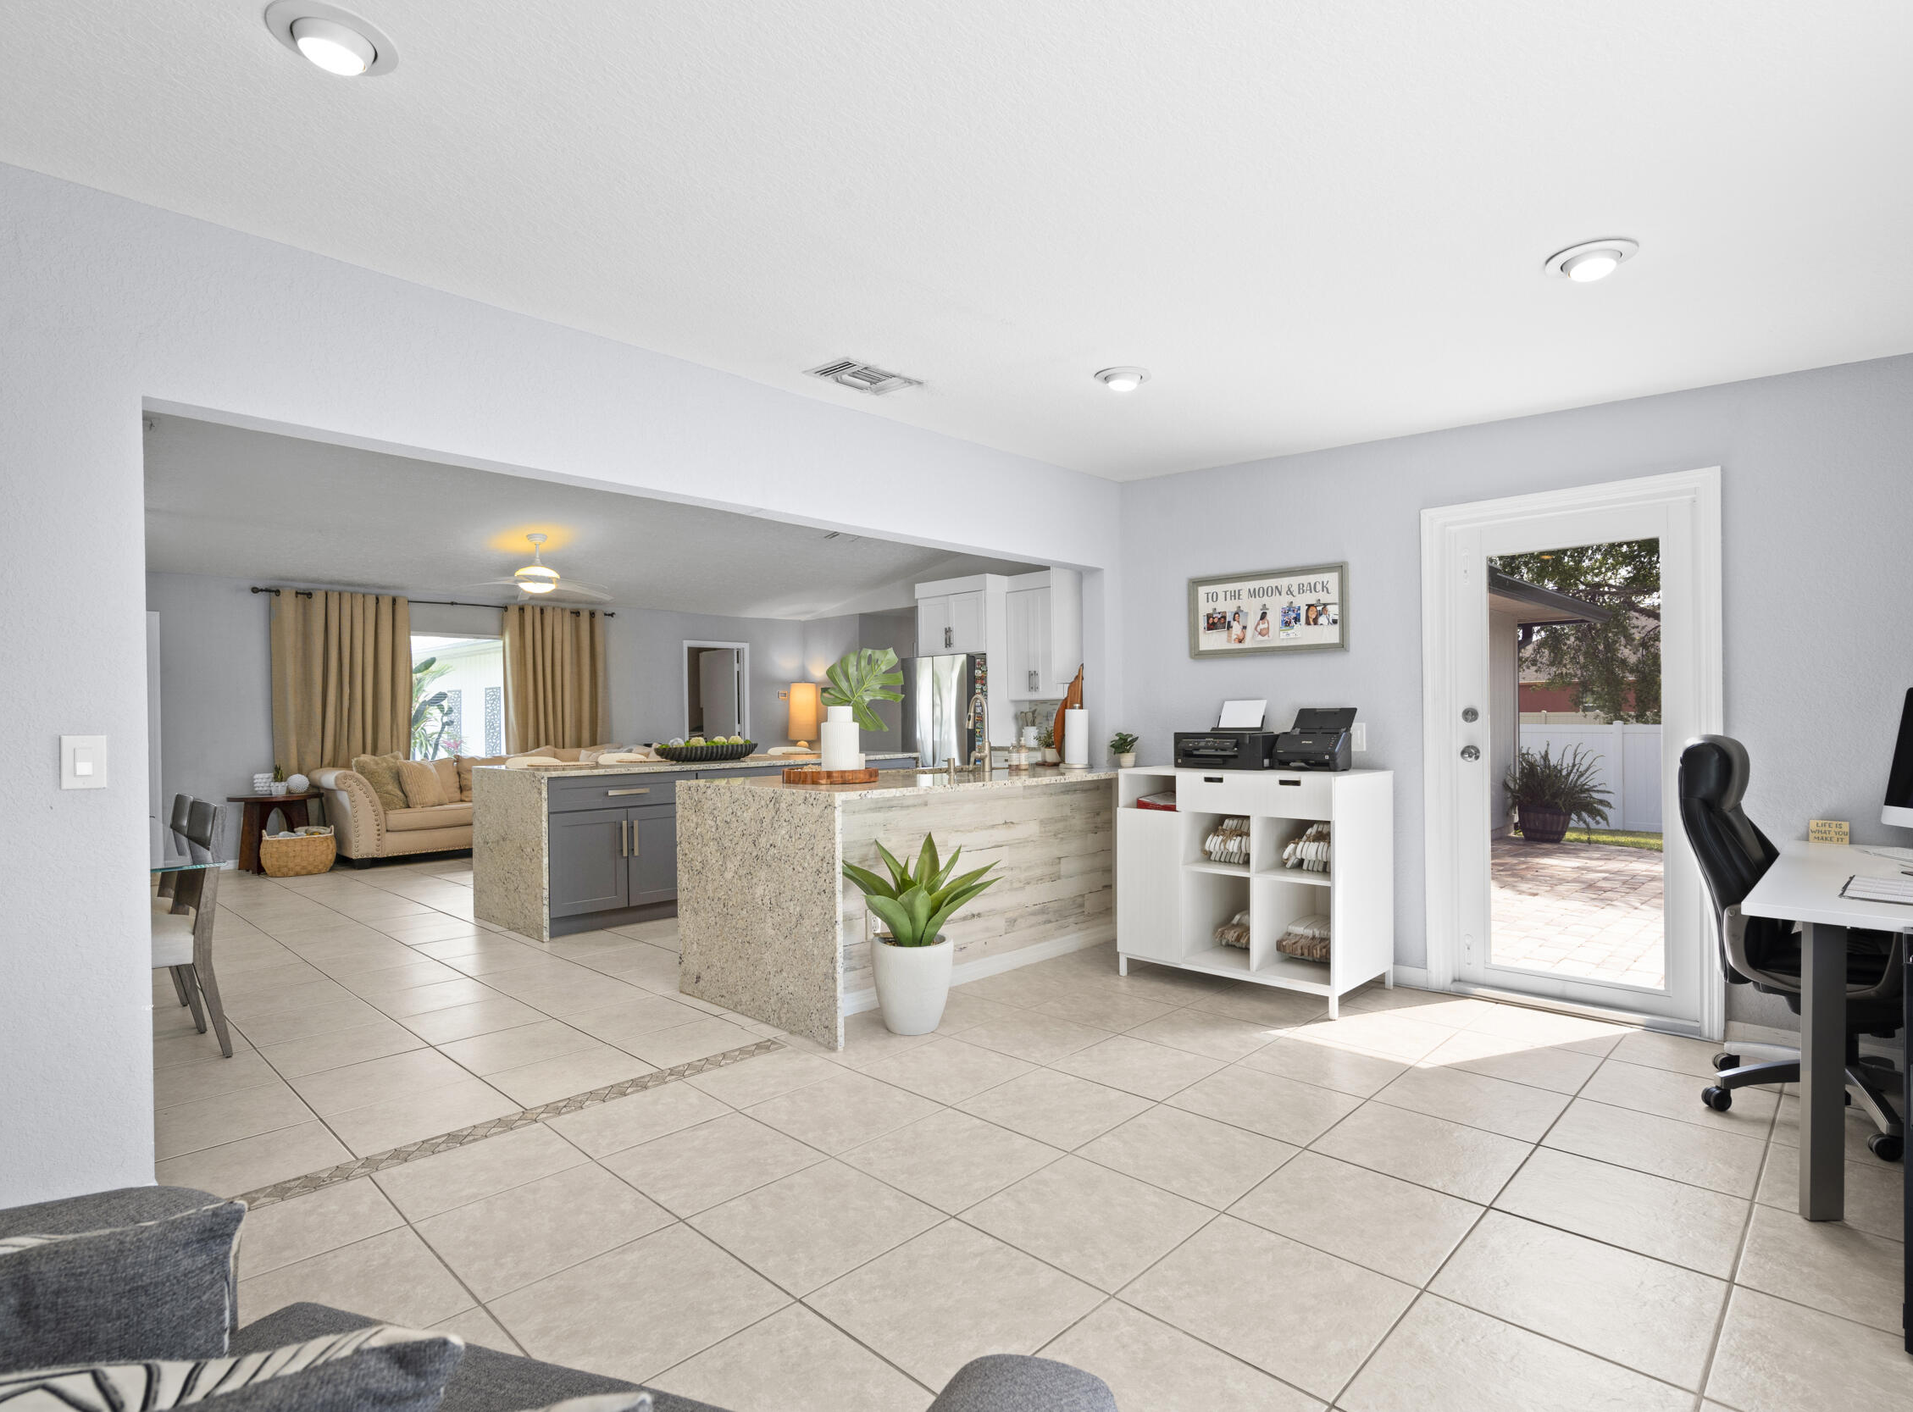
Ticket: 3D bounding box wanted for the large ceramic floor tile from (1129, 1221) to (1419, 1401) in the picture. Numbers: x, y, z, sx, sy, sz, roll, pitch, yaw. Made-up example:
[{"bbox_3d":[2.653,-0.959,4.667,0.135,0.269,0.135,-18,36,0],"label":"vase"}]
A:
[{"bbox_3d":[0.642,1.210,1.933,0.447,0.010,0.447,-2,-2,44],"label":"large ceramic floor tile"}]

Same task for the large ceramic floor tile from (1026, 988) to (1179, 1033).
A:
[{"bbox_3d":[0.616,1.232,3.839,0.448,0.010,0.448,-1,-1,44],"label":"large ceramic floor tile"}]

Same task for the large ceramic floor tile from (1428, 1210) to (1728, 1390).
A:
[{"bbox_3d":[1.286,1.204,1.942,0.447,0.010,0.447,-2,-2,44],"label":"large ceramic floor tile"}]

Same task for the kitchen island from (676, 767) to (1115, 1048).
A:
[{"bbox_3d":[-0.062,0.794,4.546,1.117,0.926,2.188,-2,-1,44],"label":"kitchen island"}]

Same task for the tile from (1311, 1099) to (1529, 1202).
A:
[{"bbox_3d":[1.268,1.208,2.568,0.448,0.010,0.448,-1,-1,44],"label":"tile"}]

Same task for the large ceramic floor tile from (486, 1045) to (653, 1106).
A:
[{"bbox_3d":[-1.317,1.258,3.201,0.412,0.010,0.447,-2,-2,44],"label":"large ceramic floor tile"}]

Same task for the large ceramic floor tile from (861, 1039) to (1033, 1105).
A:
[{"bbox_3d":[-0.018,1.239,3.206,0.450,0.012,0.450,-2,-1,44],"label":"large ceramic floor tile"}]

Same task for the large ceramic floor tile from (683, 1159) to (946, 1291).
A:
[{"bbox_3d":[-0.326,1.221,2.231,0.448,0.010,0.448,-1,-1,44],"label":"large ceramic floor tile"}]

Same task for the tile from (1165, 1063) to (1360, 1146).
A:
[{"bbox_3d":[0.948,1.224,2.897,0.450,0.012,0.450,-2,-1,44],"label":"tile"}]

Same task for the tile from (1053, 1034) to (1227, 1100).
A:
[{"bbox_3d":[0.624,1.233,3.214,0.450,0.012,0.450,-2,-1,44],"label":"tile"}]

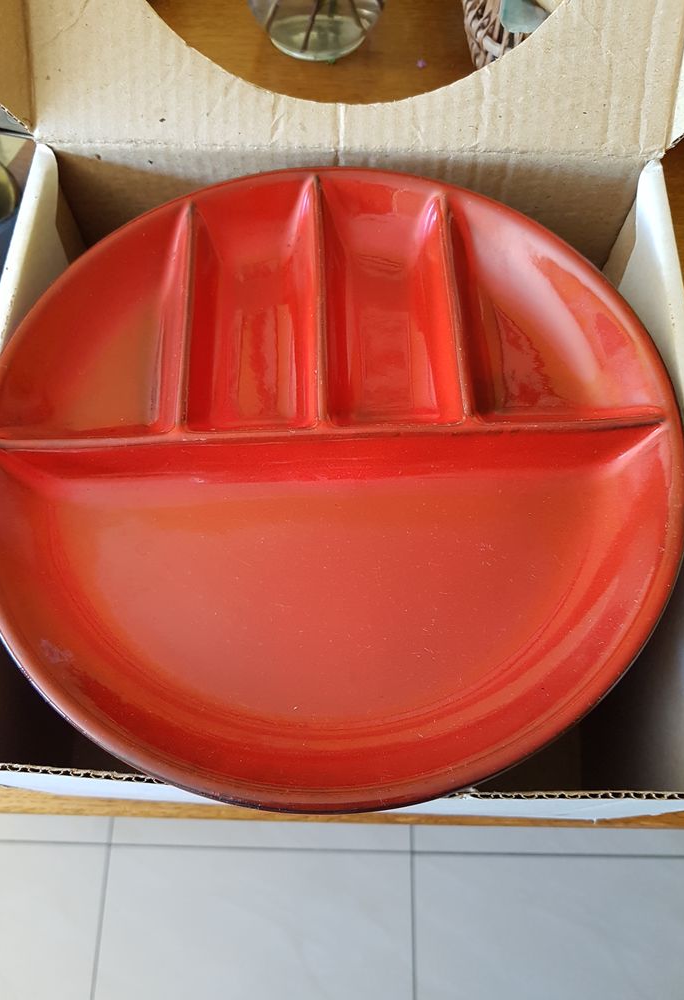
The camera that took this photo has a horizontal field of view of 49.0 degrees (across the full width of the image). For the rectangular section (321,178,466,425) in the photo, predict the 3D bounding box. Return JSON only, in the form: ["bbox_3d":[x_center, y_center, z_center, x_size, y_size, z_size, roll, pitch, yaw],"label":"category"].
[{"bbox_3d":[0.017,-0.076,0.296,0.051,0.020,0.118,-2,65,0],"label":"rectangular section"}]

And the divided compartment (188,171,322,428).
[{"bbox_3d":[-0.034,-0.075,0.297,0.051,0.020,0.118,-2,65,0],"label":"divided compartment"}]

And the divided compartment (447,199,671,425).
[{"bbox_3d":[0.077,-0.073,0.293,0.067,0.020,0.108,-2,65,0],"label":"divided compartment"}]

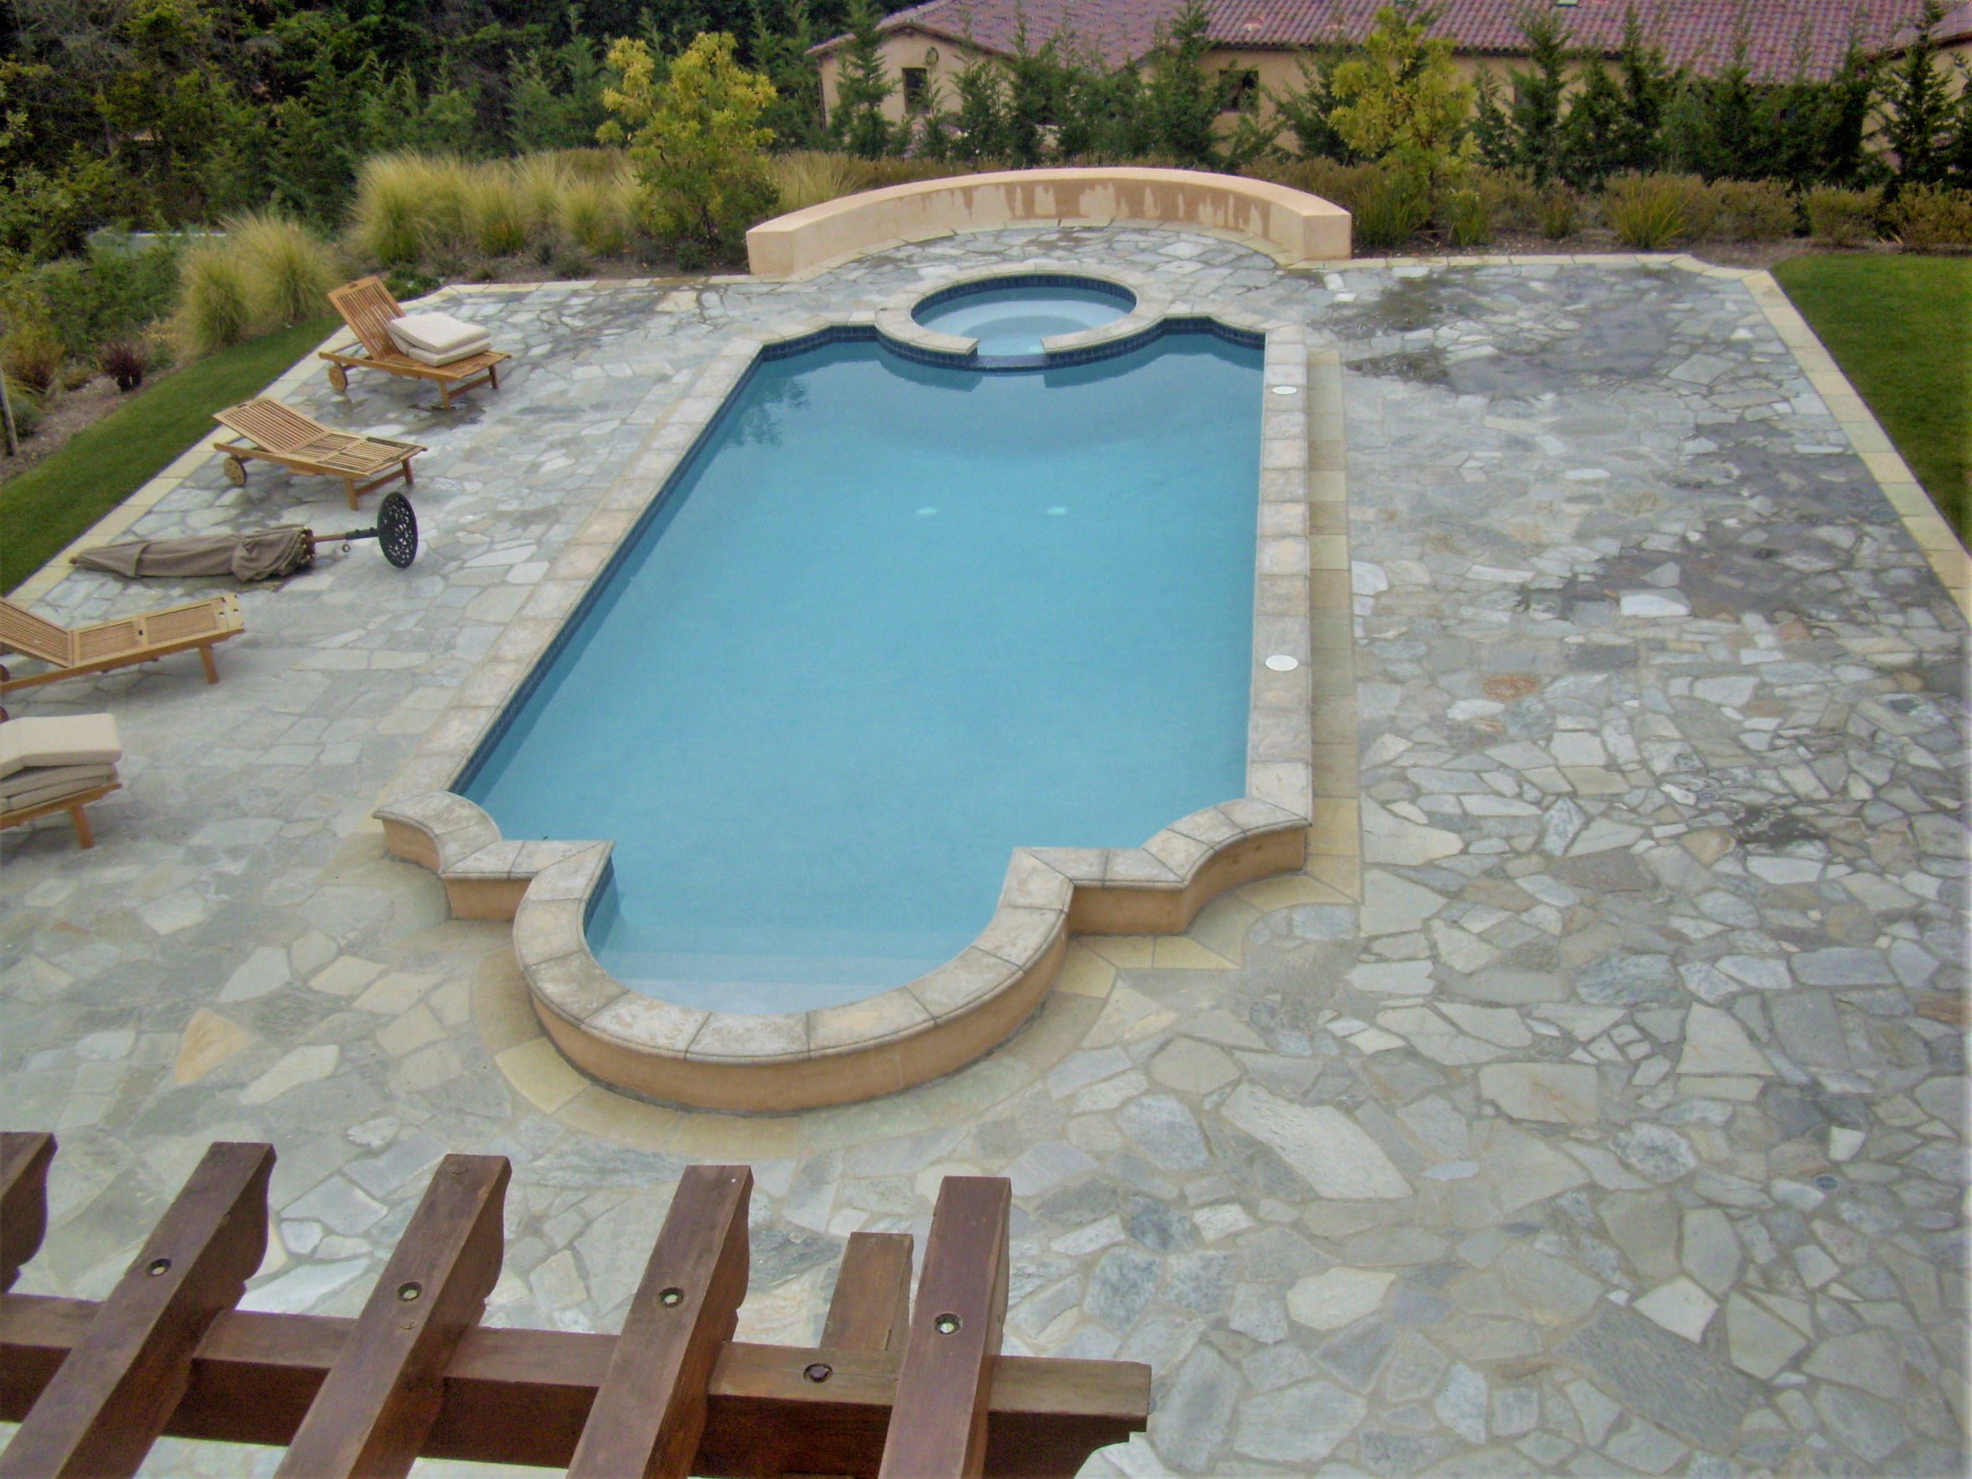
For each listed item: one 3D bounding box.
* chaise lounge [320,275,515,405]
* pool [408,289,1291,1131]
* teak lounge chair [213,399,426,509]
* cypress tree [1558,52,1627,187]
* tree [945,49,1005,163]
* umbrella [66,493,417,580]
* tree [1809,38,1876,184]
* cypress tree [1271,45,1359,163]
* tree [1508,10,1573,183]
[{"bbox_3d":[-5.495,-3.807,18.513,1.904,0.956,0.669,15,35,30],"label":"chaise lounge"},{"bbox_3d":[-0.321,-1.568,14.847,5.509,0.322,12.898,0,30,9],"label":"pool"},{"bbox_3d":[-5.735,-2.467,16.679,1.920,0.586,0.637,14,35,29],"label":"teak lounge chair"},{"bbox_3d":[6.757,-6.760,21.320,0.816,1.560,0.816,0,30,9],"label":"cypress tree"},{"bbox_3d":[-0.191,-7.845,24.210,0.801,1.522,0.801,0,30,9],"label":"tree"},{"bbox_3d":[-5.955,-1.528,15.348,2.940,0.600,0.600,-4,30,12],"label":"umbrella"},{"bbox_3d":[9.182,-6.532,20.457,0.750,1.686,0.750,0,30,9],"label":"tree"},{"bbox_3d":[3.924,-7.485,23.046,1.115,1.484,1.115,0,30,9],"label":"cypress tree"},{"bbox_3d":[6.181,-6.994,21.363,0.749,2.002,0.749,0,30,9],"label":"tree"}]

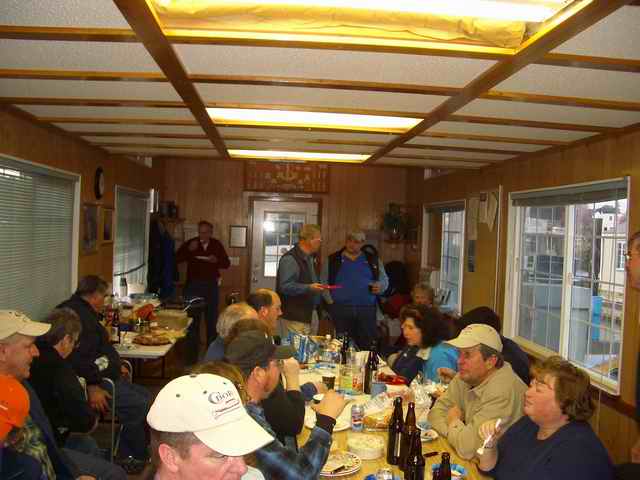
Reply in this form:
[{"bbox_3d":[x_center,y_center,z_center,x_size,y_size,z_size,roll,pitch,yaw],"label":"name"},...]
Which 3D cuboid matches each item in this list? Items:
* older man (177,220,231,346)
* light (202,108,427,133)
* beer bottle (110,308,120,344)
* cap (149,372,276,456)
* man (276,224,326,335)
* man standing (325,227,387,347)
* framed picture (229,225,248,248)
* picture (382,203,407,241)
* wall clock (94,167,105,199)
[{"bbox_3d":[-1.395,0.617,7.727,0.630,1.710,0.430,2,1,-11],"label":"older man"},{"bbox_3d":[-0.035,-0.721,3.876,1.230,0.065,0.540,2,1,-5],"label":"light"},{"bbox_3d":[-1.479,0.627,4.691,0.063,0.237,0.063,2,1,-5],"label":"beer bottle"},{"bbox_3d":[-0.219,0.332,1.255,0.262,0.140,0.175,-4,0,33],"label":"cap"},{"bbox_3d":[-0.187,0.696,6.169,0.470,1.691,0.500,2,1,13],"label":"man"},{"bbox_3d":[0.362,0.721,6.615,0.630,1.666,0.460,2,1,4],"label":"man standing"},{"bbox_3d":[-1.144,-0.046,9.109,0.275,0.310,0.030,2,1,-5],"label":"framed picture"},{"bbox_3d":[1.069,-0.265,9.281,0.350,0.520,0.040,2,1,-5],"label":"picture"},{"bbox_3d":[-1.947,-0.503,5.714,0.050,0.300,0.300,2,1,-5],"label":"wall clock"}]

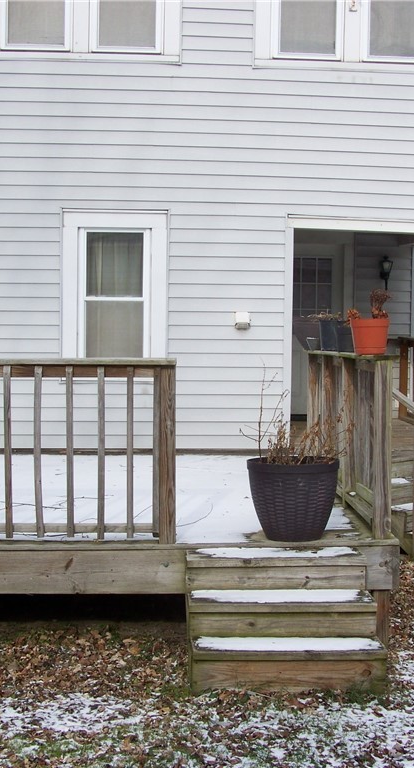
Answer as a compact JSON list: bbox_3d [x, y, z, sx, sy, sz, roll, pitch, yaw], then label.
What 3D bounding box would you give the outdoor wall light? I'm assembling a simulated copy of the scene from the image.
[{"bbox_3d":[2.015,-1.246,12.620,0.135,0.385,0.190,0,4,-6],"label":"outdoor wall light"}]

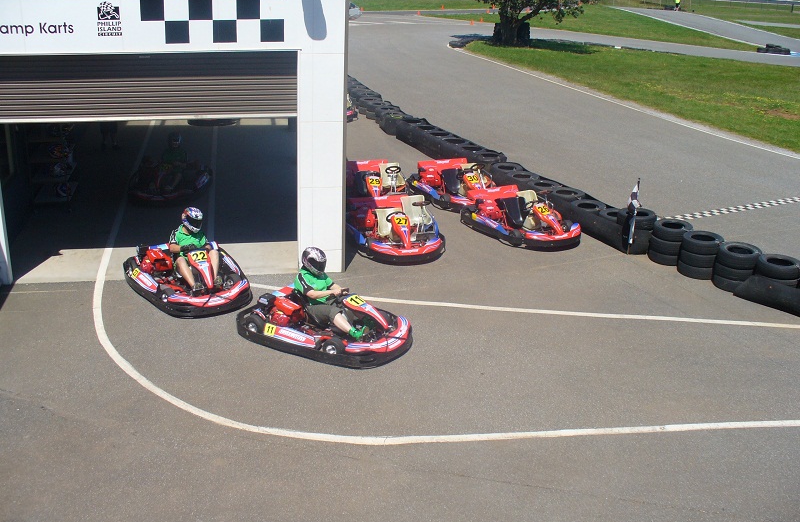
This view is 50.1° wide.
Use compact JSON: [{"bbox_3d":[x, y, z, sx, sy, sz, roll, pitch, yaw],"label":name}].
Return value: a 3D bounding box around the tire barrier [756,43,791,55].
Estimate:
[{"bbox_3d":[19.589,-11.060,44.800,1.700,0.420,0.650,12,22,24],"label":"tire barrier"}]

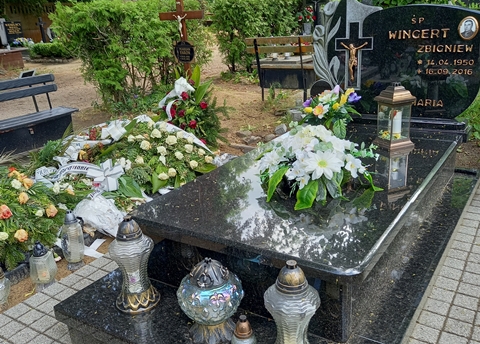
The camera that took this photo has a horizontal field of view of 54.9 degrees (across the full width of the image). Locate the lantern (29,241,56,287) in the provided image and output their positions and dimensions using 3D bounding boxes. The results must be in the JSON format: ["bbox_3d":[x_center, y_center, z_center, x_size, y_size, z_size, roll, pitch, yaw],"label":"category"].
[{"bbox_3d":[-1.022,0.478,2.378,0.137,0.245,0.137,9,23,32],"label":"lantern"}]

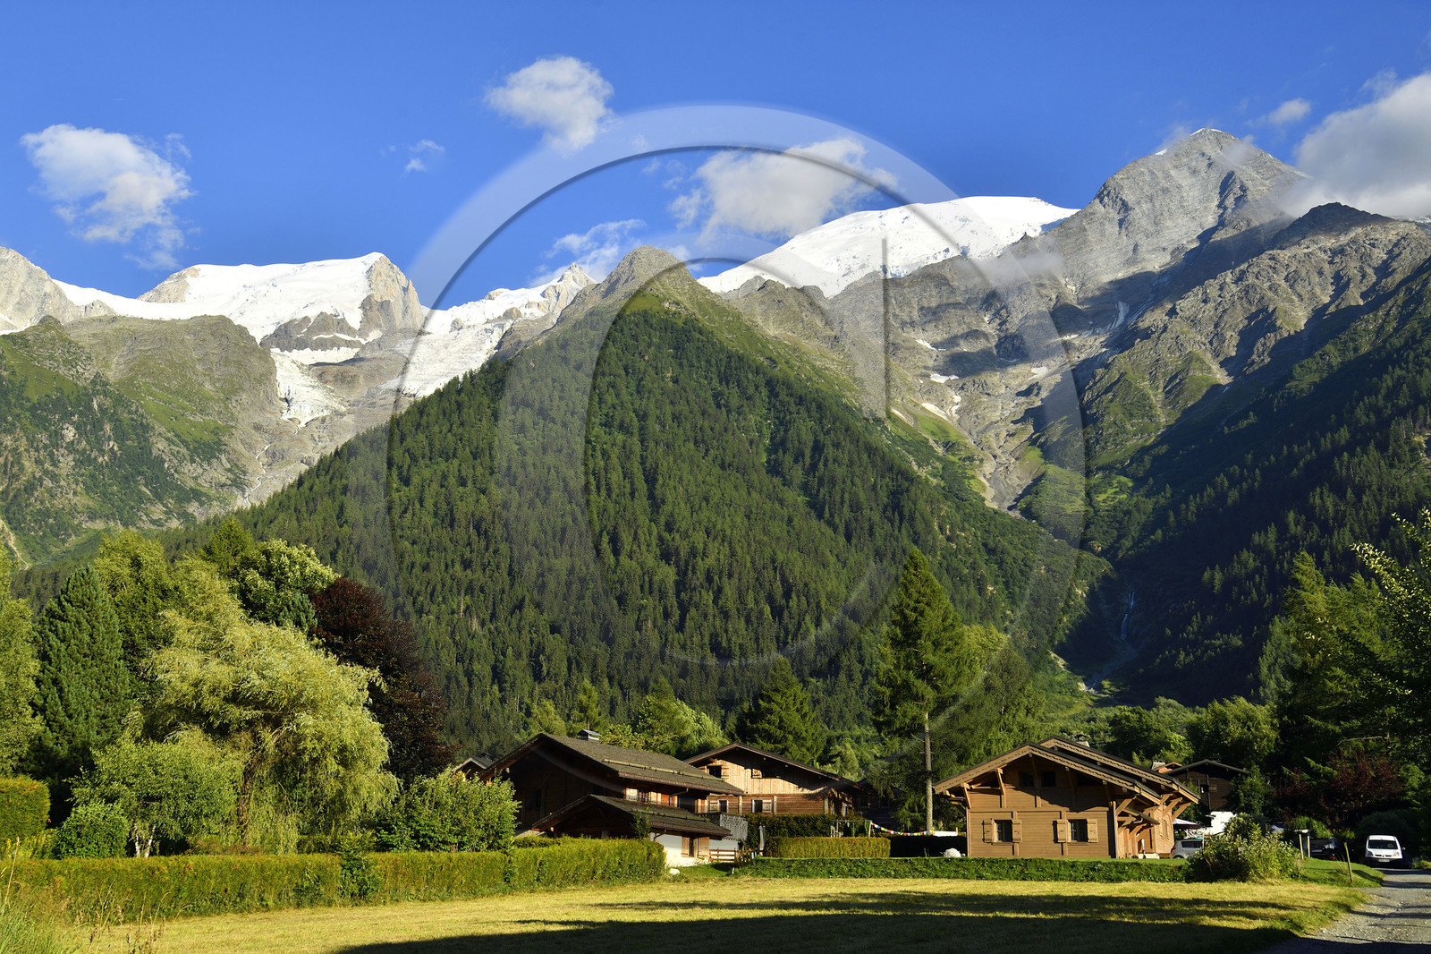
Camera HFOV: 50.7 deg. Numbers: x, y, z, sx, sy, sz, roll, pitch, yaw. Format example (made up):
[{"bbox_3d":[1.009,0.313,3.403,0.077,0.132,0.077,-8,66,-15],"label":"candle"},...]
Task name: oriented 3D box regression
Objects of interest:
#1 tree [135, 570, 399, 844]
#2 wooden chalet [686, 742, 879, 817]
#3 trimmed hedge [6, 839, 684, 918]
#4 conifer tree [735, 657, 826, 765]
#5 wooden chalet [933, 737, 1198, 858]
[{"bbox_3d":[-15.458,8.624,53.284,8.800,10.618,8.800,0,-14,0],"label":"tree"},{"bbox_3d":[3.914,22.665,109.000,15.500,7.200,12.000,-3,-14,12],"label":"wooden chalet"},{"bbox_3d":[-7.827,10.815,41.482,1.100,1.420,30.805,-5,-14,20],"label":"trimmed hedge"},{"bbox_3d":[5.449,23.094,129.846,8.200,15.263,8.200,0,-14,0],"label":"conifer tree"},{"bbox_3d":[18.879,17.382,80.791,11.400,6.100,10.500,-7,-17,27],"label":"wooden chalet"}]

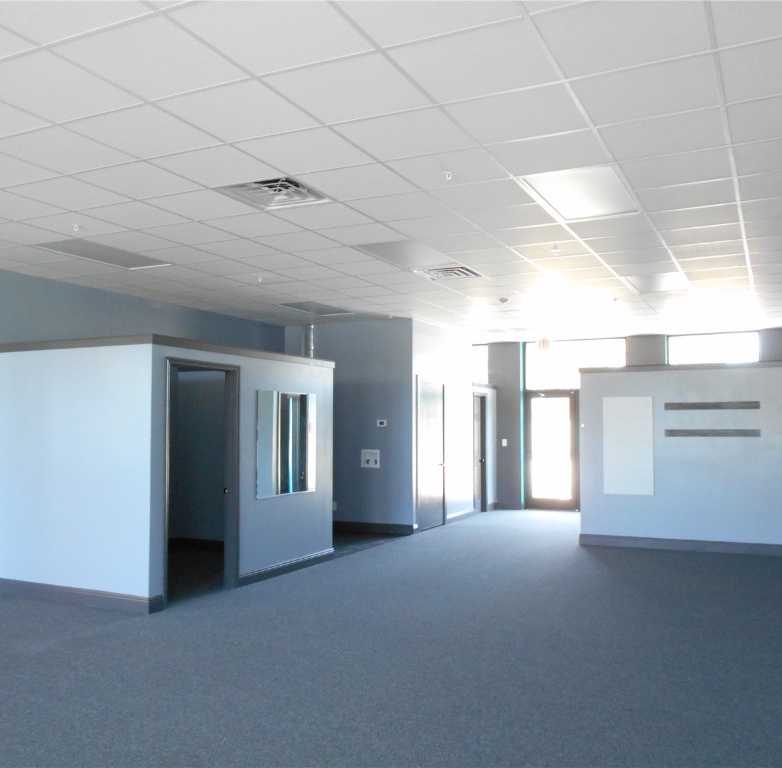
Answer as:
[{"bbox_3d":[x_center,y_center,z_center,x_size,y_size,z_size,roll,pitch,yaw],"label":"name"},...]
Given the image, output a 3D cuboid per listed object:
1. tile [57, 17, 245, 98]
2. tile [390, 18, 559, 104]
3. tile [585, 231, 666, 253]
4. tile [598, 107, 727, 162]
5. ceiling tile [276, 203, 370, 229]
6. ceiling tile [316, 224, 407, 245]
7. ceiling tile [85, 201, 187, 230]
[{"bbox_3d":[-0.988,-1.345,3.198,0.605,0.020,0.605,-1,-3,26],"label":"tile"},{"bbox_3d":[0.359,-1.343,3.227,0.605,0.020,0.605,-1,-3,26],"label":"tile"},{"bbox_3d":[1.975,-1.209,6.556,0.605,0.020,0.605,-1,-3,26],"label":"tile"},{"bbox_3d":[1.441,-1.308,4.053,0.605,0.020,0.605,-1,-3,26],"label":"tile"},{"bbox_3d":[-0.497,-1.228,5.628,0.600,0.020,0.600,-1,-3,26],"label":"ceiling tile"},{"bbox_3d":[-0.218,-1.218,6.213,0.605,0.020,0.605,-1,-3,26],"label":"ceiling tile"},{"bbox_3d":[-1.855,-1.234,5.628,0.600,0.020,0.600,-1,-3,26],"label":"ceiling tile"}]

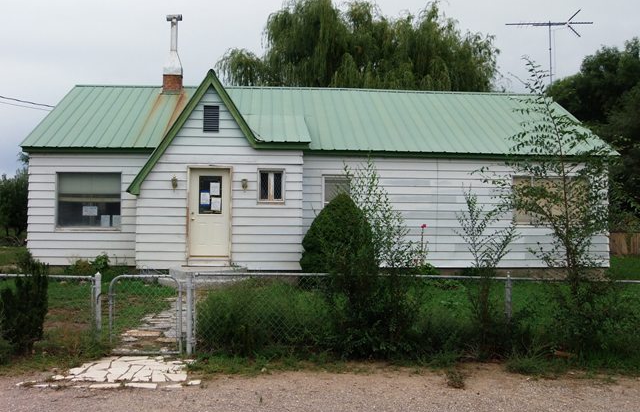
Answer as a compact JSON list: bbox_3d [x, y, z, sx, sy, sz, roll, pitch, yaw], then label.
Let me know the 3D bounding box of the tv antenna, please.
[{"bbox_3d":[7.335,-5.098,19.500,2.750,2.400,1.900,1,-1,0],"label":"tv antenna"}]

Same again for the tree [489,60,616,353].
[{"bbox_3d":[2.649,0.006,6.950,1.450,3.320,1.300,1,-1,-3],"label":"tree"}]

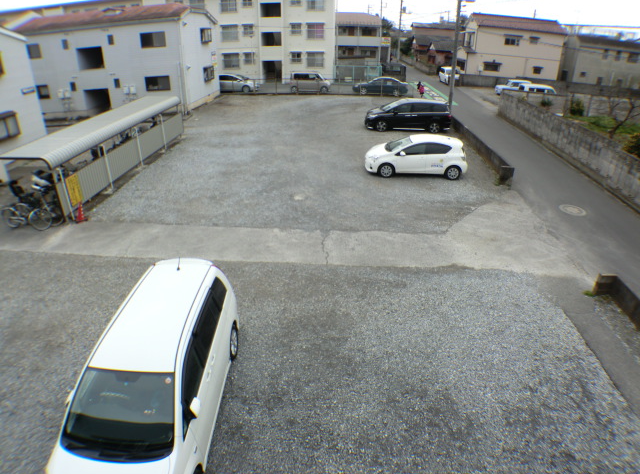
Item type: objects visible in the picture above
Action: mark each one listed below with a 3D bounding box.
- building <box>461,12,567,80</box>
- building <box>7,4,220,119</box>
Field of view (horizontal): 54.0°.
[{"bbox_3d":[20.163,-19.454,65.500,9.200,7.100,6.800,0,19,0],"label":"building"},{"bbox_3d":[-14.388,-13.300,46.500,11.700,7.100,11.000,1,19,3],"label":"building"}]

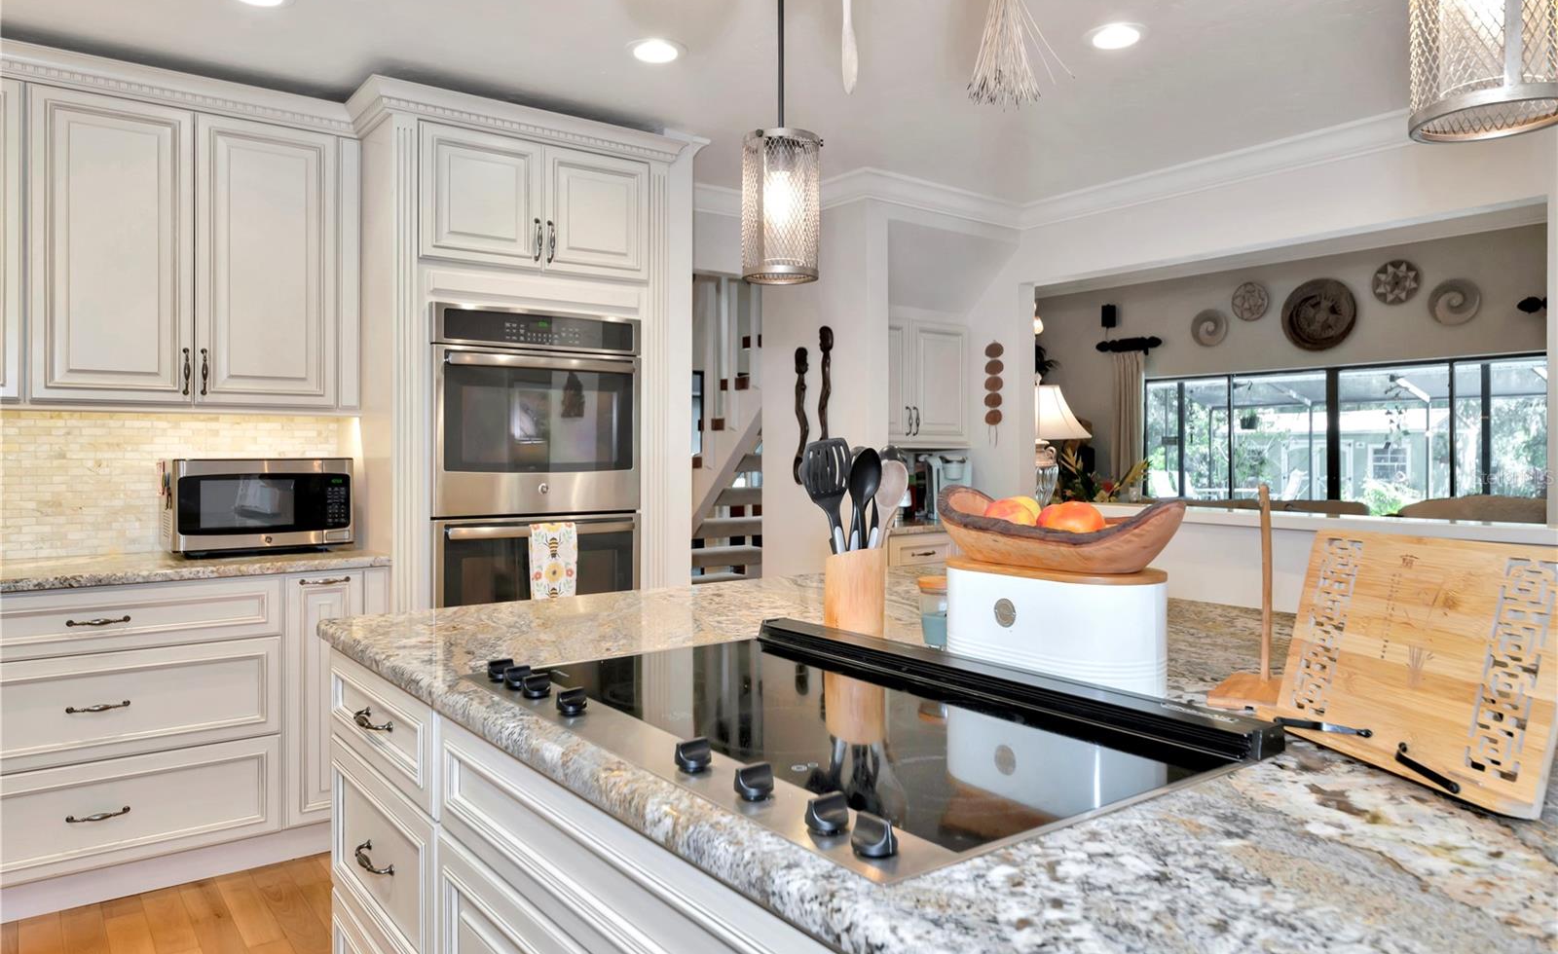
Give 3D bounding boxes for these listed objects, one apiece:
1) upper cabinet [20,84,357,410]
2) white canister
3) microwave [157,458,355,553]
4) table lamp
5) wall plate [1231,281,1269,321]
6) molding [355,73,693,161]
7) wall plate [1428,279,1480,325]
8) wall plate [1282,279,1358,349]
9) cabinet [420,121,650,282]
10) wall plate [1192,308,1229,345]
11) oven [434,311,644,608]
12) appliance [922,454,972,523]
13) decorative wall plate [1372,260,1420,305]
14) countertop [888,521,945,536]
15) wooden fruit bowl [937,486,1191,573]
[{"bbox_3d":[-1.884,-0.670,3.226,0.920,0.925,0.330,-1,2,-37],"label":"upper cabinet"},{"bbox_3d":[0.389,0.210,1.431,0.181,0.171,0.347,-1,1,-32],"label":"white canister"},{"bbox_3d":[-1.739,0.096,3.314,0.517,0.300,0.400,-1,1,-37],"label":"microwave"},{"bbox_3d":[1.394,-0.158,5.347,0.560,0.780,0.560,-1,2,-37],"label":"table lamp"},{"bbox_3d":[4.129,-1.539,8.733,0.050,0.350,0.345,-1,2,-37],"label":"wall plate"},{"bbox_3d":[-0.890,-1.171,3.470,1.113,0.095,0.410,-1,2,-37],"label":"molding"},{"bbox_3d":[4.911,-1.274,7.247,0.050,0.335,0.335,-1,1,-38],"label":"wall plate"},{"bbox_3d":[4.457,-1.347,8.262,0.090,0.600,0.600,-1,2,-37],"label":"wall plate"},{"bbox_3d":[-0.991,-0.941,3.695,0.825,0.436,0.600,-1,1,-34],"label":"cabinet"},{"bbox_3d":[3.764,-1.310,8.736,0.050,0.335,0.335,-1,1,-38],"label":"wall plate"},{"bbox_3d":[-0.974,0.092,3.688,0.756,1.335,0.630,-1,1,-34],"label":"oven"},{"bbox_3d":[0.835,0.044,4.931,0.210,0.325,0.280,0,1,0],"label":"appliance"},{"bbox_3d":[4.674,-1.480,7.552,0.050,0.335,0.335,-1,1,-38],"label":"decorative wall plate"},{"bbox_3d":[0.668,0.227,4.875,0.960,0.040,0.700,-1,2,-37],"label":"countertop"},{"bbox_3d":[0.386,0.071,1.431,0.215,0.110,0.430,-1,1,-32],"label":"wooden fruit bowl"}]

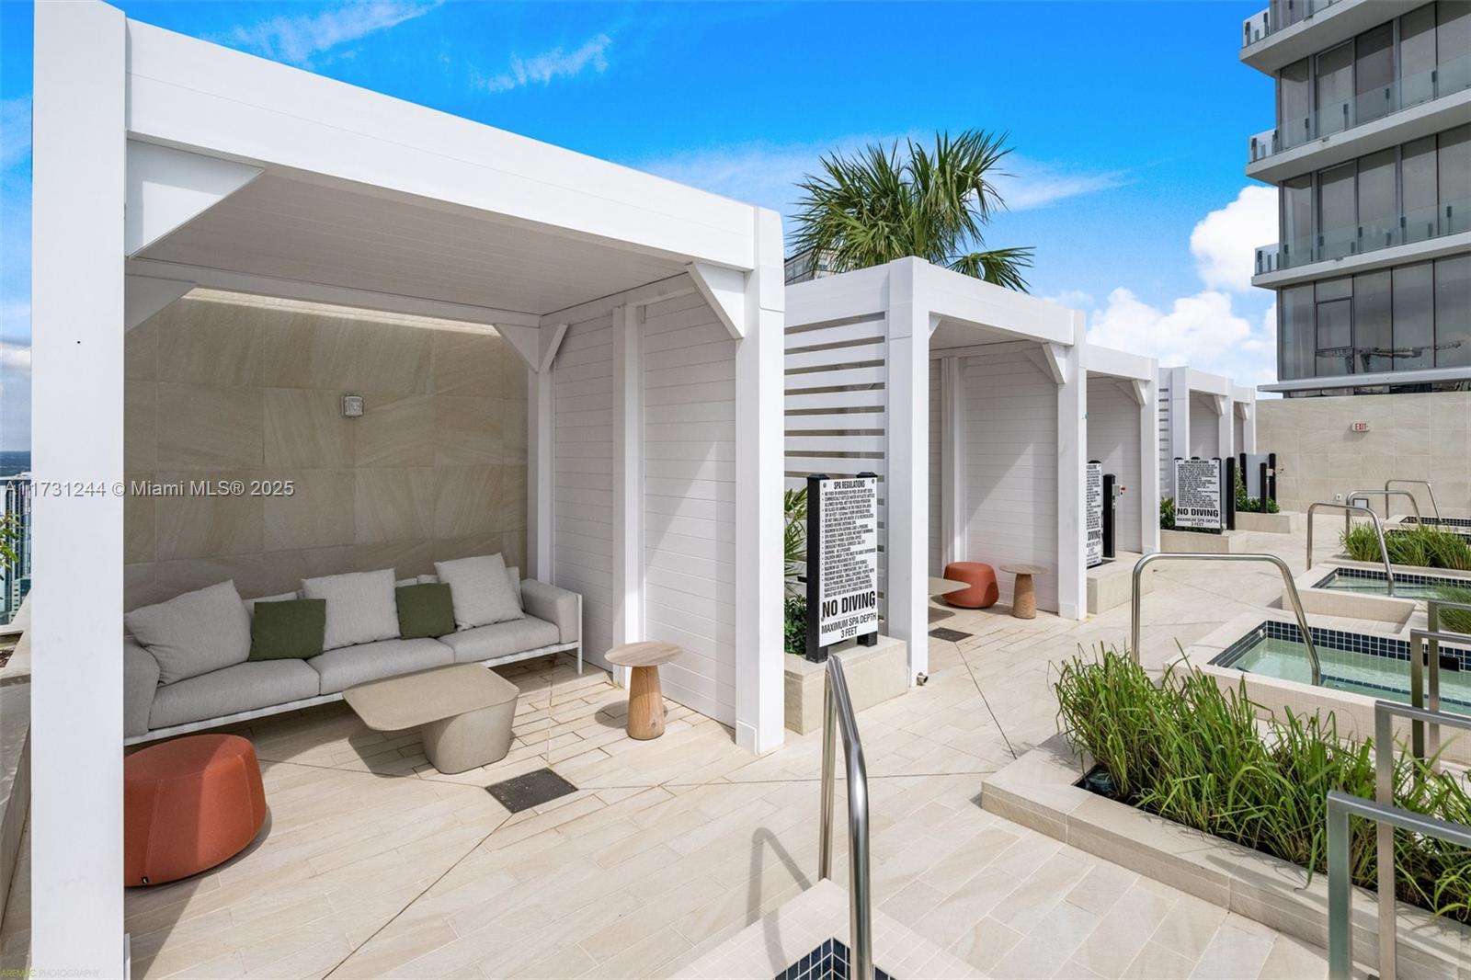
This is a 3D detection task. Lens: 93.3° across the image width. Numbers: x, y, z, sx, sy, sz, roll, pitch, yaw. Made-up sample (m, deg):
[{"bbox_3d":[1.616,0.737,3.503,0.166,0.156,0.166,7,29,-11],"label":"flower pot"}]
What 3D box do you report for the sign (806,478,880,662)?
[{"bbox_3d":[0.745,0.496,4.802,0.664,1.233,0.127,-3,4,-42],"label":"sign"}]

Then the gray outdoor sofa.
[{"bbox_3d":[-2.501,1.080,4.759,2.733,0.760,0.959,-3,4,-42],"label":"gray outdoor sofa"}]

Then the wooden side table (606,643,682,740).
[{"bbox_3d":[-0.556,1.252,4.281,0.474,0.485,0.474,0,3,0],"label":"wooden side table"}]

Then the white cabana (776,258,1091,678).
[{"bbox_3d":[1.471,-0.285,7.190,3.140,3.131,2.954,-3,4,-42],"label":"white cabana"}]

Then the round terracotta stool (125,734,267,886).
[{"bbox_3d":[-2.444,1.378,3.077,0.623,0.411,0.623,-3,4,-42],"label":"round terracotta stool"}]

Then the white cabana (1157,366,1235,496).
[{"bbox_3d":[8.094,-0.811,14.336,3.186,3.131,2.954,-3,4,-42],"label":"white cabana"}]

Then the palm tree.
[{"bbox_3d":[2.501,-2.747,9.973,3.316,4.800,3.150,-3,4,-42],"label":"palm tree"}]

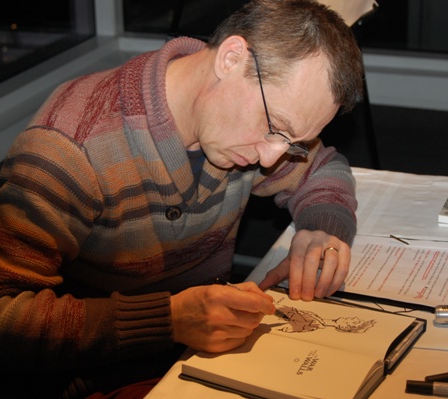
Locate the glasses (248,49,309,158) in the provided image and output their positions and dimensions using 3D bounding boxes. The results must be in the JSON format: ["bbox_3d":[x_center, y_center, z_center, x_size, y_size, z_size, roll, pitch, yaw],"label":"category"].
[{"bbox_3d":[0.059,-0.125,1.455,0.040,0.140,0.137,-20,-15,20],"label":"glasses"}]

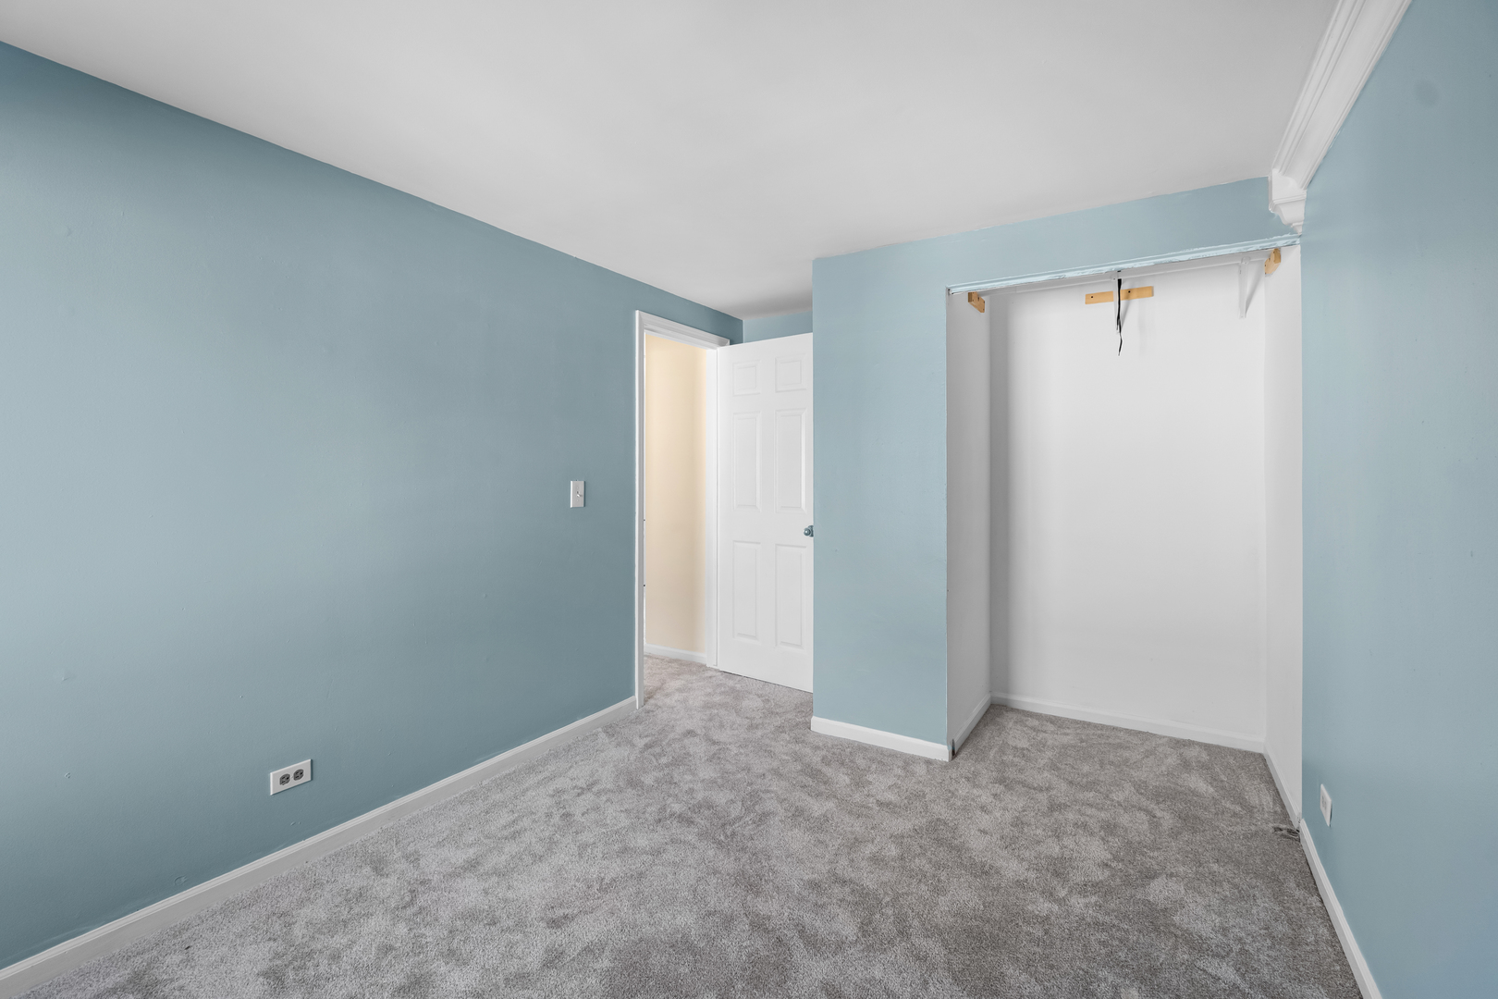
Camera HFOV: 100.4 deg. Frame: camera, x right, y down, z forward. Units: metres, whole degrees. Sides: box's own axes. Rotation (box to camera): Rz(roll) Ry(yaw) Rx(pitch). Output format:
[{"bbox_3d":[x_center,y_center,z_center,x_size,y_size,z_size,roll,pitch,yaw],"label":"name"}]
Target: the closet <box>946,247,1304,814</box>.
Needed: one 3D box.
[{"bbox_3d":[1.578,0.121,2.742,1.170,2.037,0.844,1,2,32],"label":"closet"}]

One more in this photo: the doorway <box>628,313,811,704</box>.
[{"bbox_3d":[-0.071,0.048,3.485,0.765,2.114,0.855,1,2,32],"label":"doorway"}]

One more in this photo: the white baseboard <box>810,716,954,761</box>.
[{"bbox_3d":[0.592,1.096,2.880,0.654,0.073,0.016,1,2,32],"label":"white baseboard"}]

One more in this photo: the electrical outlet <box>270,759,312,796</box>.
[{"bbox_3d":[-1.457,0.884,1.987,0.010,0.070,0.114,1,2,32],"label":"electrical outlet"}]

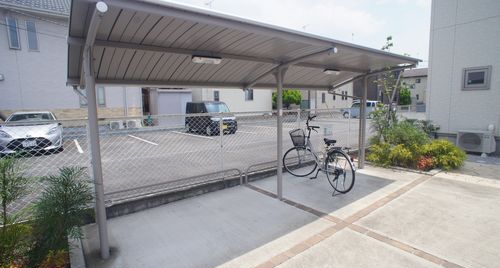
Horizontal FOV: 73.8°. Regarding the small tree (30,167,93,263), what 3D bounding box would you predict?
[{"bbox_3d":[-1.982,0.804,3.500,0.650,0.950,0.650,-1,8,0],"label":"small tree"}]

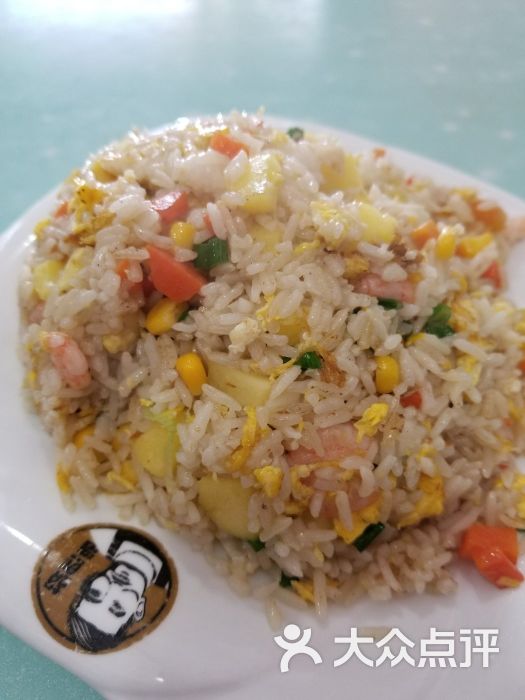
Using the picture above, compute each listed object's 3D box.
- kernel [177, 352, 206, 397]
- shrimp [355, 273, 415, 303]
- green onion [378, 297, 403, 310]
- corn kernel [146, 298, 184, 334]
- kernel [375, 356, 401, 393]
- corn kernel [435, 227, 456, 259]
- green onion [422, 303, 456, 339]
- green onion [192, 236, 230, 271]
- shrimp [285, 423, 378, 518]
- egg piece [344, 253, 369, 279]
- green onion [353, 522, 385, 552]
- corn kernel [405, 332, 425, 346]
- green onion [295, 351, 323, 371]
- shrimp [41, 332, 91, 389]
[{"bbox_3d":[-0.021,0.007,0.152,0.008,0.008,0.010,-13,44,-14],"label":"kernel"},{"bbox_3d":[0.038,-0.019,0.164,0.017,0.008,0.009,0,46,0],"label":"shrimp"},{"bbox_3d":[0.041,-0.015,0.167,0.008,0.004,0.005,0,42,0],"label":"green onion"},{"bbox_3d":[-0.029,-0.010,0.156,0.009,0.006,0.007,-31,54,-27],"label":"corn kernel"},{"bbox_3d":[0.037,0.007,0.155,0.007,0.007,0.009,-2,42,-2],"label":"kernel"},{"bbox_3d":[0.063,-0.037,0.181,0.007,0.007,0.009,6,42,6],"label":"corn kernel"},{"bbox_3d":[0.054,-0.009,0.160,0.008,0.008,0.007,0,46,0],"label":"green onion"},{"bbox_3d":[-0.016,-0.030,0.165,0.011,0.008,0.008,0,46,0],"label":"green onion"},{"bbox_3d":[0.020,0.033,0.147,0.025,0.014,0.022,-8,43,-8],"label":"shrimp"},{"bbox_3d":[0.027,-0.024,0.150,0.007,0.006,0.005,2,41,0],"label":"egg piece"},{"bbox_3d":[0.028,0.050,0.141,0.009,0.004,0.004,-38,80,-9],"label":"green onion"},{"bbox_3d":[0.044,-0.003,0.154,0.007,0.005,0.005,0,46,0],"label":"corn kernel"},{"bbox_3d":[0.014,0.003,0.155,0.008,0.005,0.006,0,42,0],"label":"green onion"},{"bbox_3d":[-0.061,0.004,0.164,0.009,0.009,0.015,-34,69,12],"label":"shrimp"}]

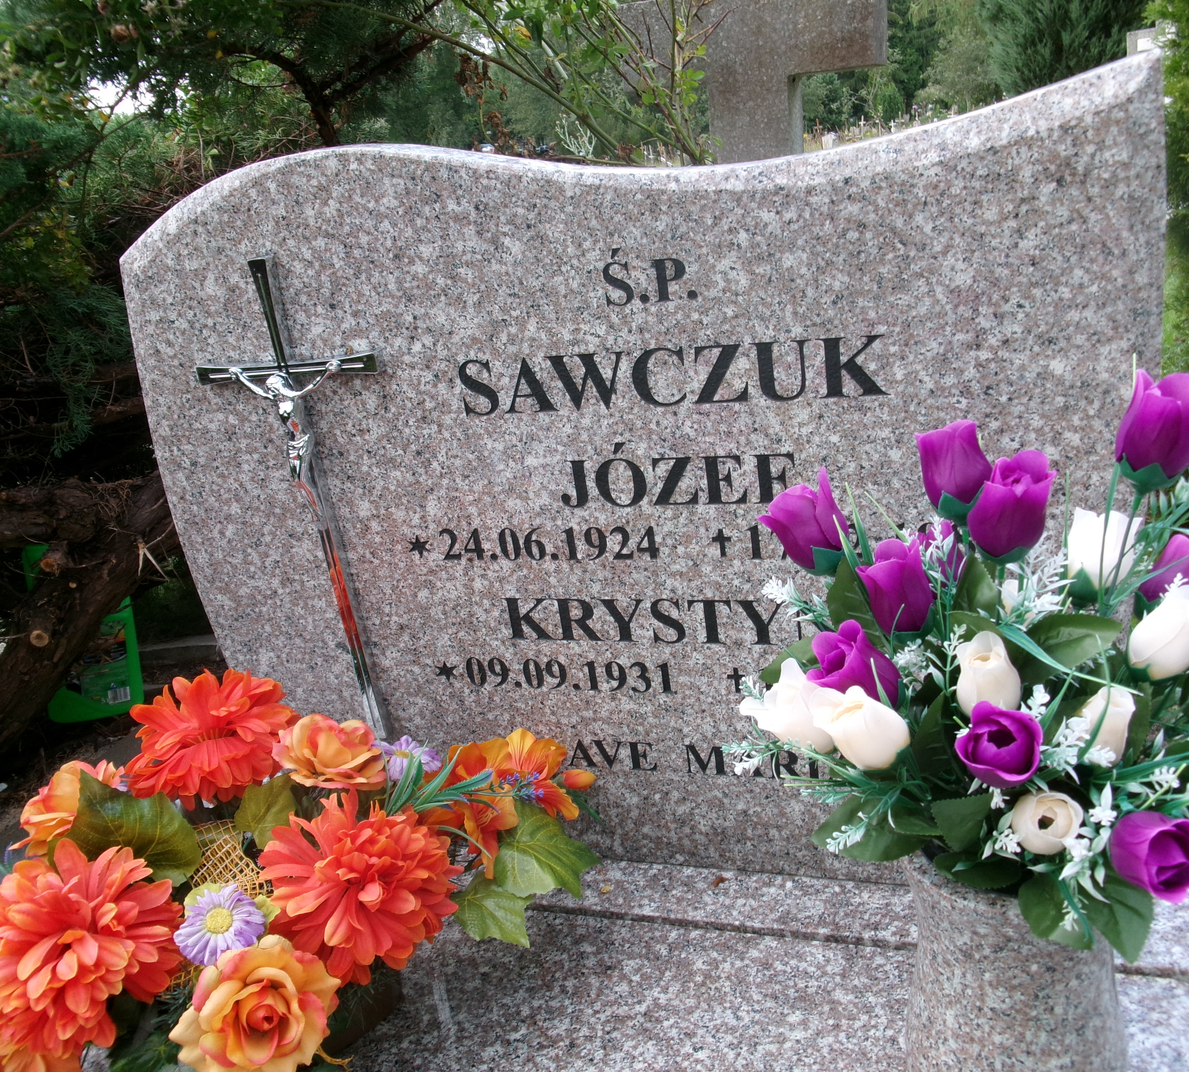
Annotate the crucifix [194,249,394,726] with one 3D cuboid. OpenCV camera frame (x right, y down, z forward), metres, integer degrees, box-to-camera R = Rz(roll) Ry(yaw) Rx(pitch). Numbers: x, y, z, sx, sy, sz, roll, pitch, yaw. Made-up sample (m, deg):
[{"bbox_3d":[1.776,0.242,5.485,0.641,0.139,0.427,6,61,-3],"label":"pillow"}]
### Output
[{"bbox_3d":[-0.214,-0.011,0.900,0.152,0.405,0.032,-1,24,18],"label":"crucifix"}]

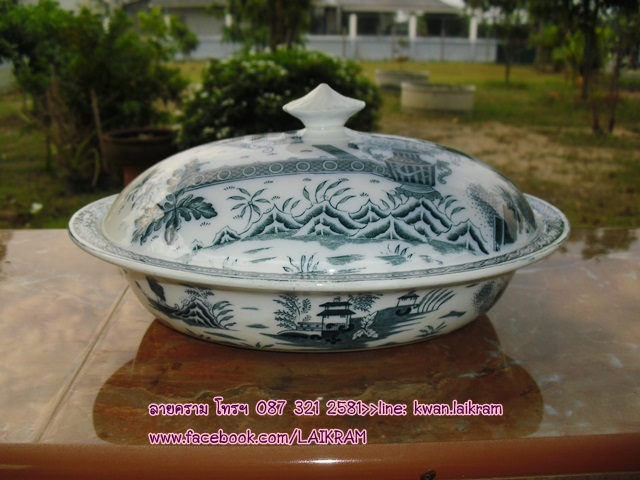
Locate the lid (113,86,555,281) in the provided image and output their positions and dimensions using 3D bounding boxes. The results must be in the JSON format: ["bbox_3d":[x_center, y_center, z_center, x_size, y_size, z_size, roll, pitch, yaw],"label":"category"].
[{"bbox_3d":[0.001,-0.052,0.402,0.265,0.083,0.197,0,19,0],"label":"lid"}]

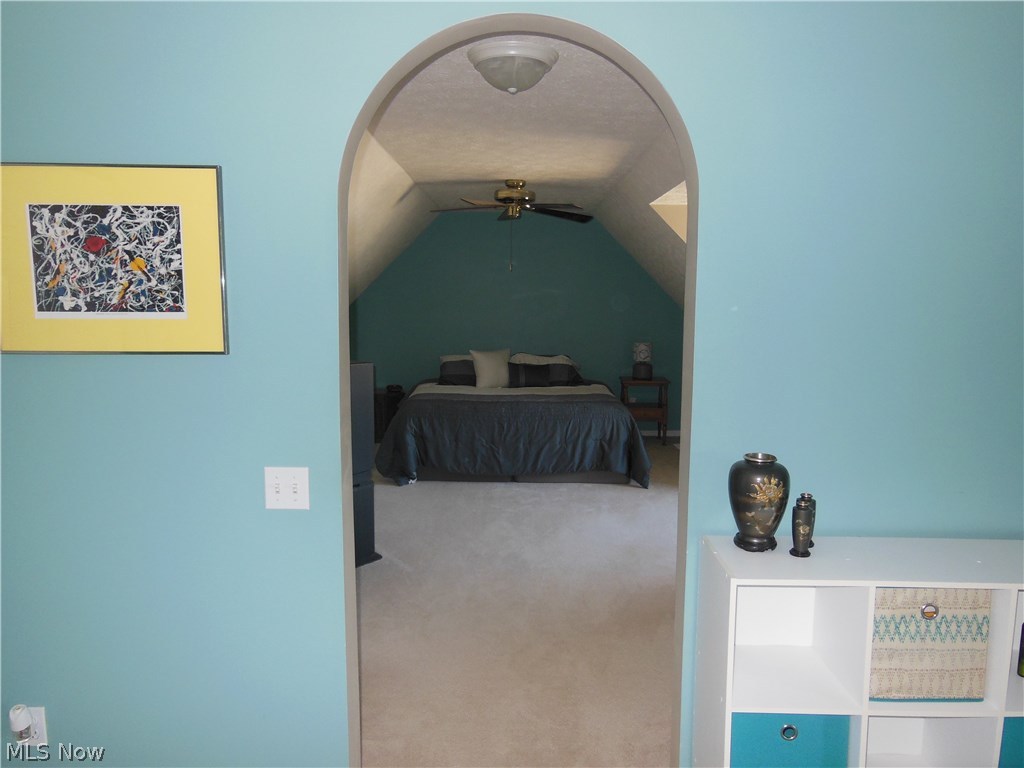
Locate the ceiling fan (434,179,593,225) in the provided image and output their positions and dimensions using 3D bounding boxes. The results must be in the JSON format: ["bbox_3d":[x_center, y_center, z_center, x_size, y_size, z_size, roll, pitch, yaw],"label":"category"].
[{"bbox_3d":[-0.002,-1.397,5.593,1.270,0.320,1.270,0,7,1],"label":"ceiling fan"}]

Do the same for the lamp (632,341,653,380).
[{"bbox_3d":[1.382,-0.242,7.805,0.210,0.392,0.210,0,7,1],"label":"lamp"}]

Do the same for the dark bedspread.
[{"bbox_3d":[0.024,0.422,6.852,2.250,0.645,1.700,0,7,1],"label":"dark bedspread"}]

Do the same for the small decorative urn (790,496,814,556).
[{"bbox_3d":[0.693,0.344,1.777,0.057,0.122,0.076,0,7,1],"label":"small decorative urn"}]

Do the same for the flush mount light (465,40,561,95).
[{"bbox_3d":[0.003,-1.135,2.703,0.332,0.140,0.332,0,7,1],"label":"flush mount light"}]

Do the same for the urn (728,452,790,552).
[{"bbox_3d":[0.605,0.289,1.813,0.152,0.220,0.152,0,7,1],"label":"urn"}]

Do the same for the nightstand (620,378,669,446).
[{"bbox_3d":[1.379,0.288,7.875,0.485,0.678,0.380,0,7,1],"label":"nightstand"}]

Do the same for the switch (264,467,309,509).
[{"bbox_3d":[-0.594,0.276,1.944,0.115,0.113,0.013,0,7,1],"label":"switch"}]

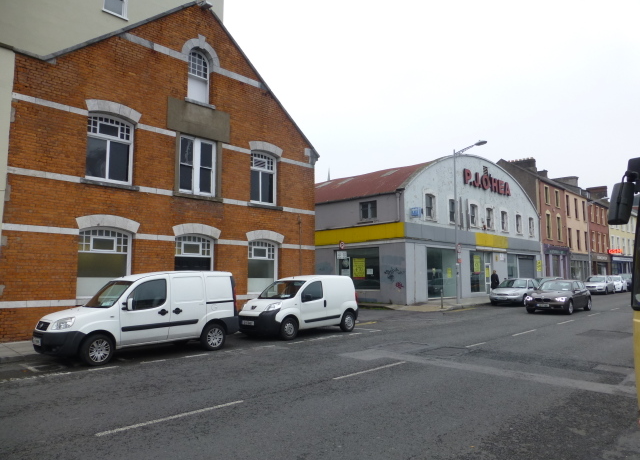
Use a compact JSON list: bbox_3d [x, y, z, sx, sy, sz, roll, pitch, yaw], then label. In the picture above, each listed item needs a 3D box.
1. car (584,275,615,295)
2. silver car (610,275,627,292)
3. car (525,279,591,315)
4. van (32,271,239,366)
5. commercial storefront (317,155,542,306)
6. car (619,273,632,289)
[{"bbox_3d":[23.901,4.724,38.081,4.550,1.460,1.780,6,-9,-44],"label":"car"},{"bbox_3d":[27.628,5.084,41.882,4.250,1.490,1.760,6,-9,-44],"label":"silver car"},{"bbox_3d":[11.316,3.167,21.028,4.320,1.420,1.770,6,-9,-44],"label":"car"},{"bbox_3d":[-3.961,1.847,9.969,1.720,1.820,4.220,-6,-9,43],"label":"van"},{"bbox_3d":[6.204,0.468,37.414,19.000,10.000,16.000,6,-9,-43],"label":"commercial storefront"},{"bbox_3d":[31.186,5.345,45.291,4.400,1.650,1.800,6,-9,-44],"label":"car"}]

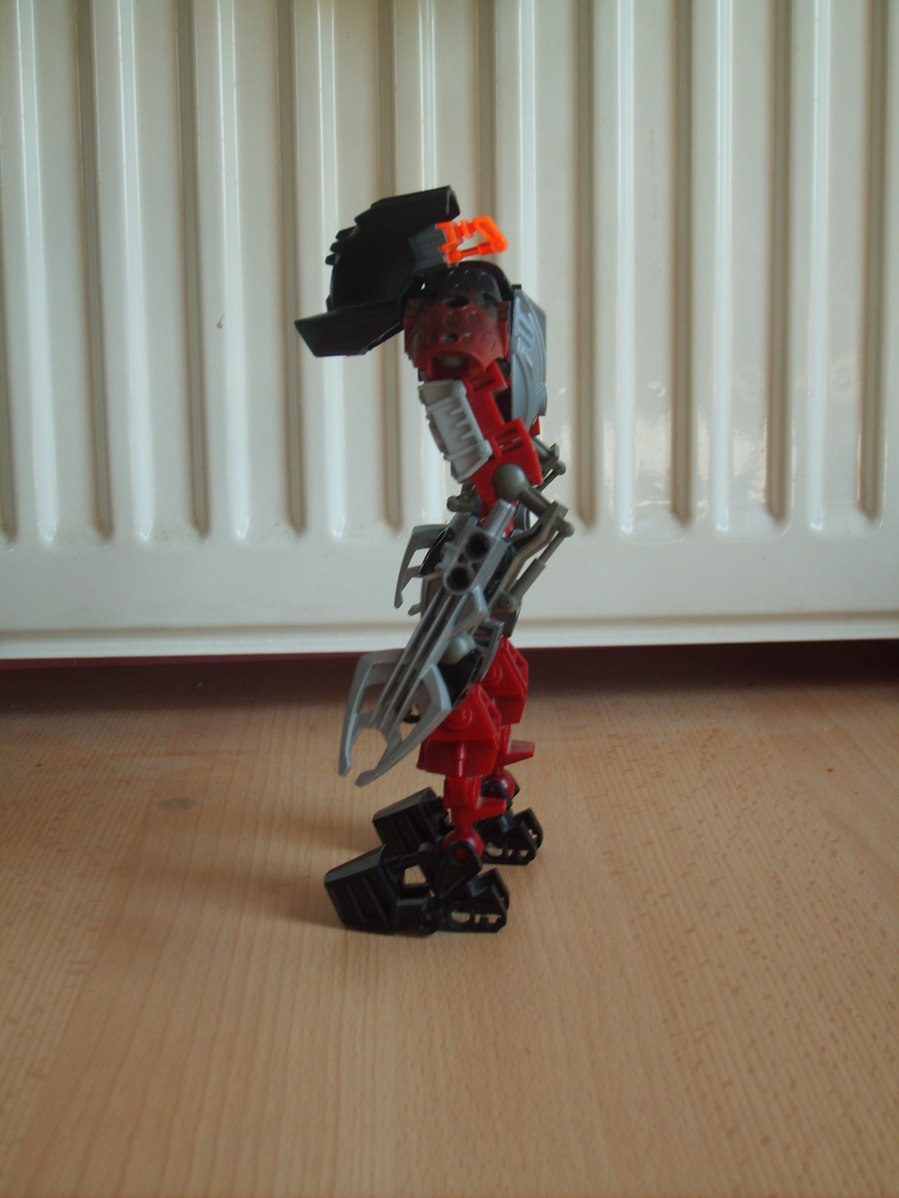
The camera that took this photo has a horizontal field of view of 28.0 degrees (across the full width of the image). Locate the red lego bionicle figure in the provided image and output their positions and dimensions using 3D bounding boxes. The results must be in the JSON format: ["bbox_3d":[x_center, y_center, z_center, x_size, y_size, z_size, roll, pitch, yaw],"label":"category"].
[{"bbox_3d":[-0.001,-0.013,0.453,0.068,0.178,0.102,2,12,11],"label":"red lego bionicle figure"}]

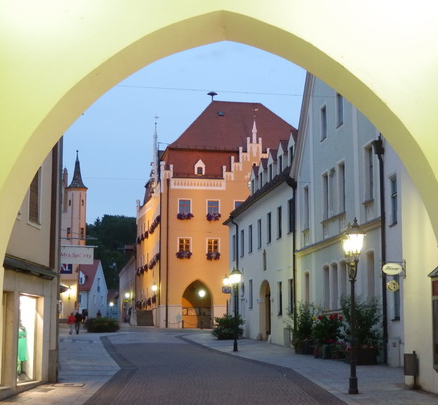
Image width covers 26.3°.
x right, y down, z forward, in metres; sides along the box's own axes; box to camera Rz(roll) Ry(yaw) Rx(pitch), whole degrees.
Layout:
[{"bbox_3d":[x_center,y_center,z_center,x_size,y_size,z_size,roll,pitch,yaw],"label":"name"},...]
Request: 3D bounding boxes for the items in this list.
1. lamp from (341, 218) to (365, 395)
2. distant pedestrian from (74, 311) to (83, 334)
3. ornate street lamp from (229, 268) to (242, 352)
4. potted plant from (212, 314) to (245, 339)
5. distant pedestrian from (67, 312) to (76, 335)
[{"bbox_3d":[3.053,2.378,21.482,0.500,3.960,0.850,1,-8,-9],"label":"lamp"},{"bbox_3d":[-10.507,9.053,70.121,0.560,1.700,0.420,1,-8,-5],"label":"distant pedestrian"},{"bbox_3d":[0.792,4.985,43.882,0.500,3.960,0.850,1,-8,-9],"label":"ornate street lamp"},{"bbox_3d":[0.604,7.908,59.500,2.050,1.620,1.900,1,-8,-9],"label":"potted plant"},{"bbox_3d":[-11.016,9.083,70.117,0.550,1.640,0.420,1,-8,-5],"label":"distant pedestrian"}]

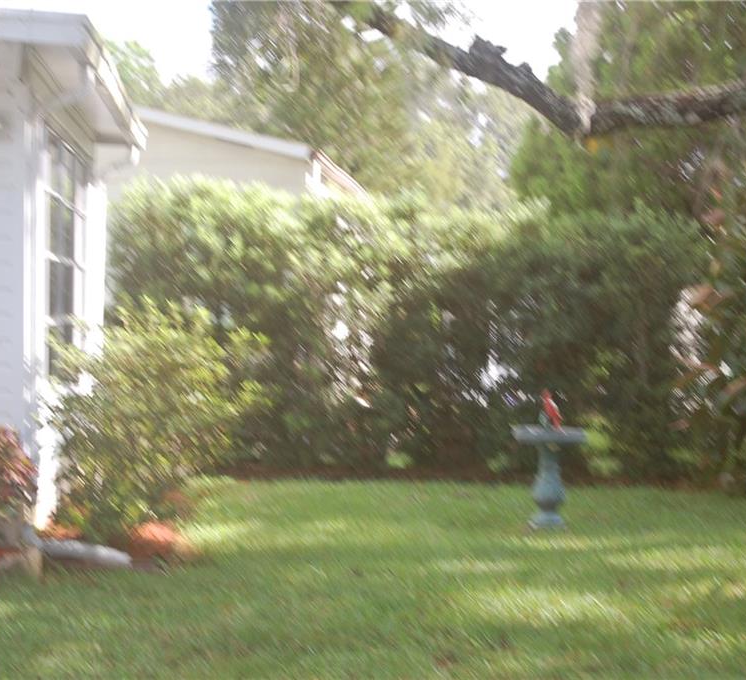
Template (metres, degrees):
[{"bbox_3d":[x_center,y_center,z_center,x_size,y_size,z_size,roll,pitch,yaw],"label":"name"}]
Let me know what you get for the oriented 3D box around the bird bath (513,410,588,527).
[{"bbox_3d":[1.171,0.902,15.500,0.475,0.700,0.475,0,-1,0],"label":"bird bath"}]

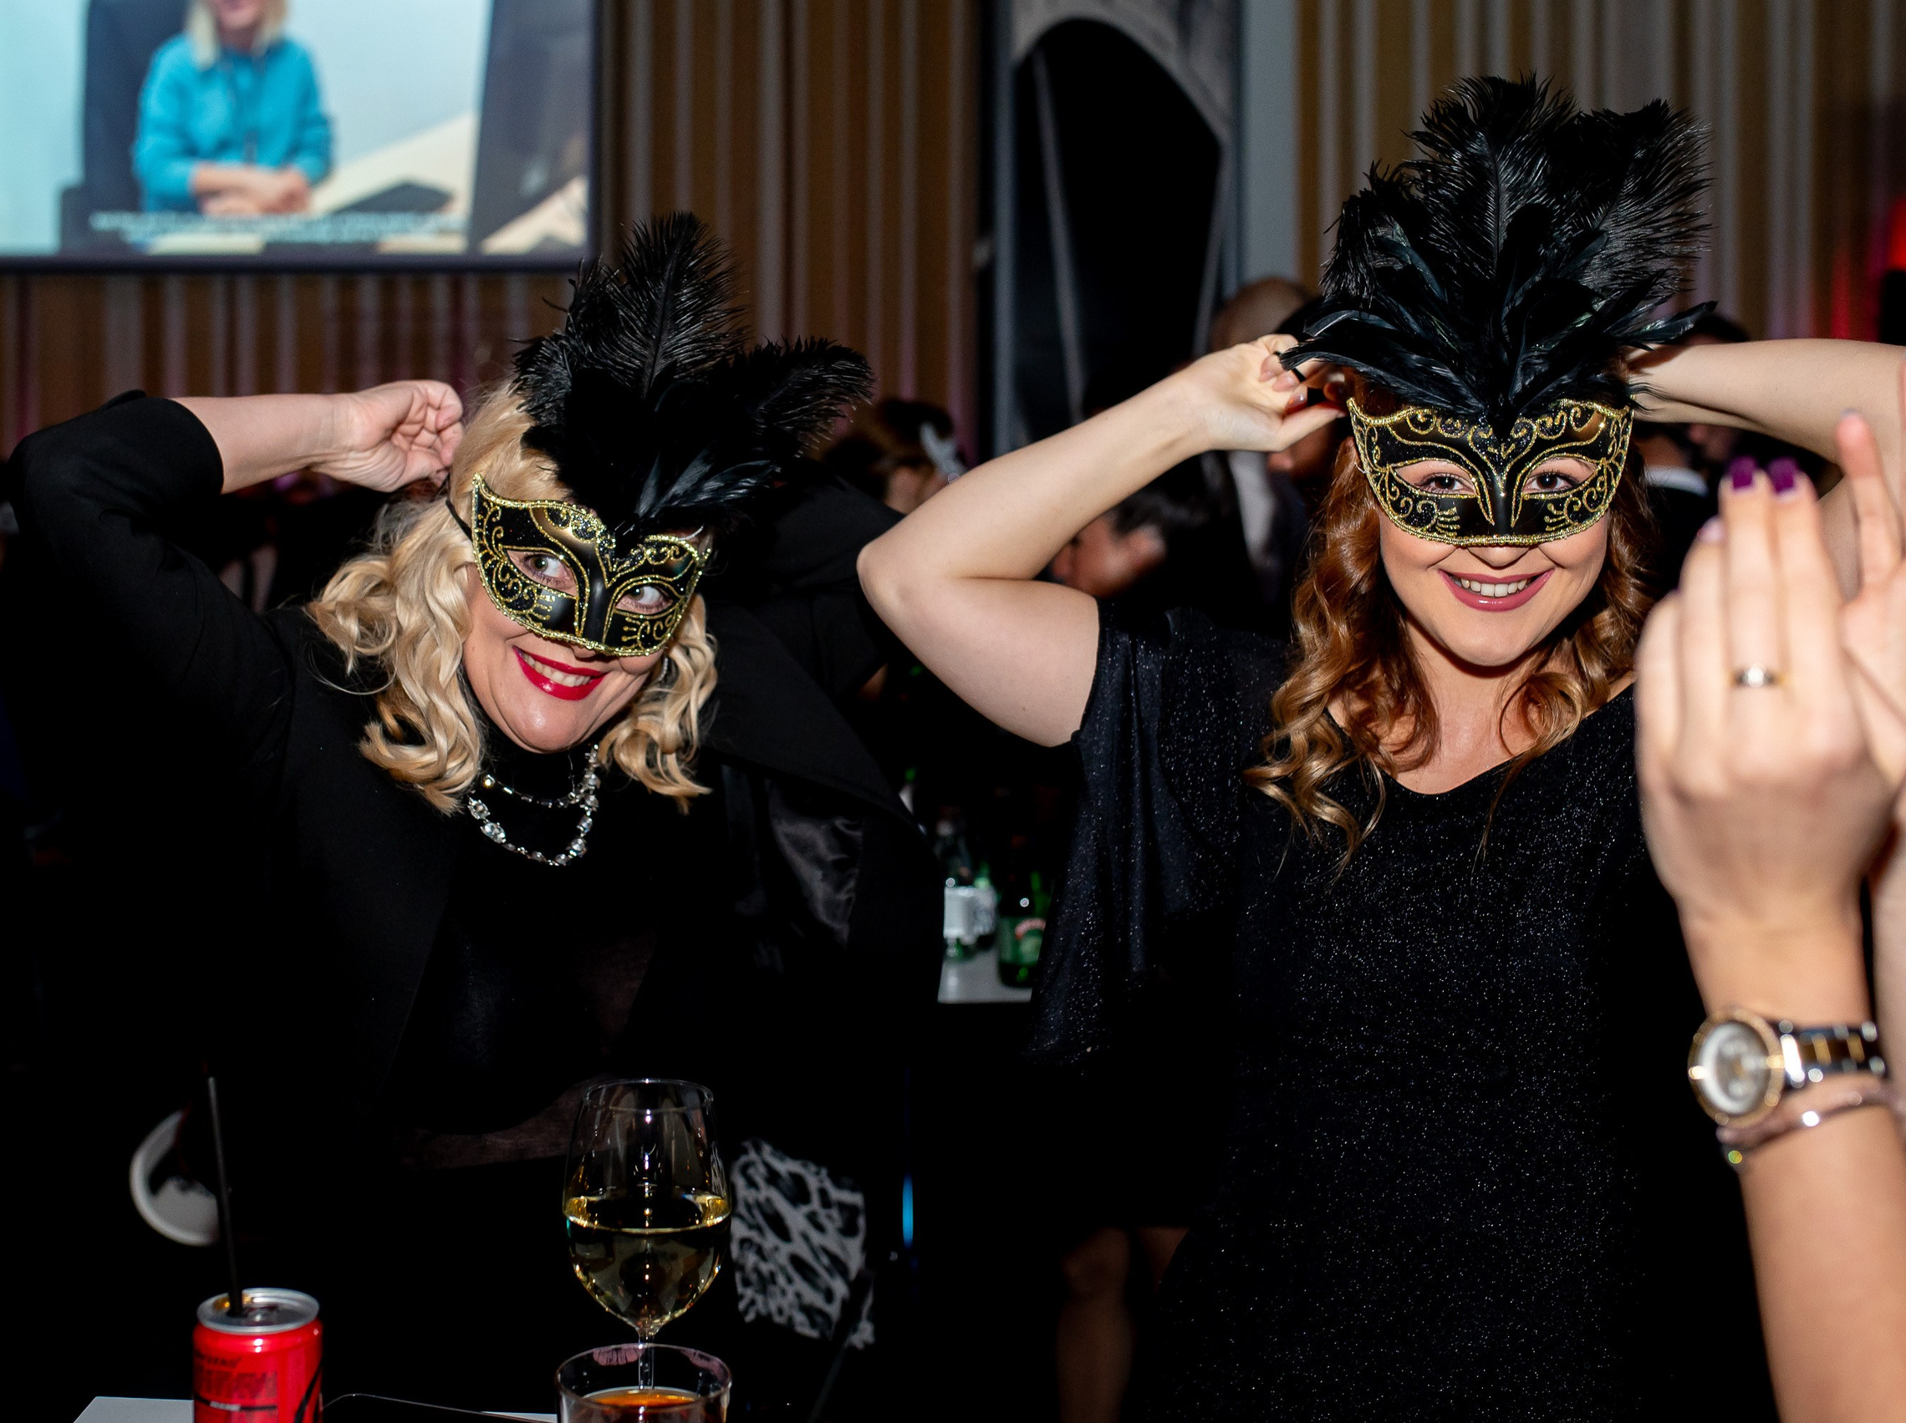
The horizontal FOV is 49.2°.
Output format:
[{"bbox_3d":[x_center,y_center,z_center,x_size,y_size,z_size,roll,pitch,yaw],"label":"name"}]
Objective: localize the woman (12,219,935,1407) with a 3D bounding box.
[{"bbox_3d":[-0.305,0.550,1.360,0.590,1.680,0.460,1,4,-9],"label":"woman"}]

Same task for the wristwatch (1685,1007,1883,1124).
[{"bbox_3d":[0.275,0.114,0.680,0.053,0.039,0.060,-6,-15,-27],"label":"wristwatch"}]

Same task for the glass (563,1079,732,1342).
[{"bbox_3d":[-0.147,0.288,0.993,0.079,0.211,0.079,1,3,0],"label":"glass"}]

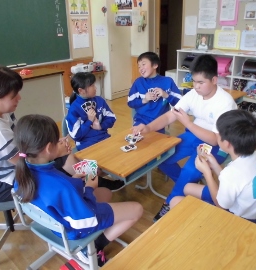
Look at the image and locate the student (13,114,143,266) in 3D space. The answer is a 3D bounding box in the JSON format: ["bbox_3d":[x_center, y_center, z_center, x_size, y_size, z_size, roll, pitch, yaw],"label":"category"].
[{"bbox_3d":[-0.223,0.348,1.454,0.630,1.040,0.450,-21,30,-38],"label":"student"}]

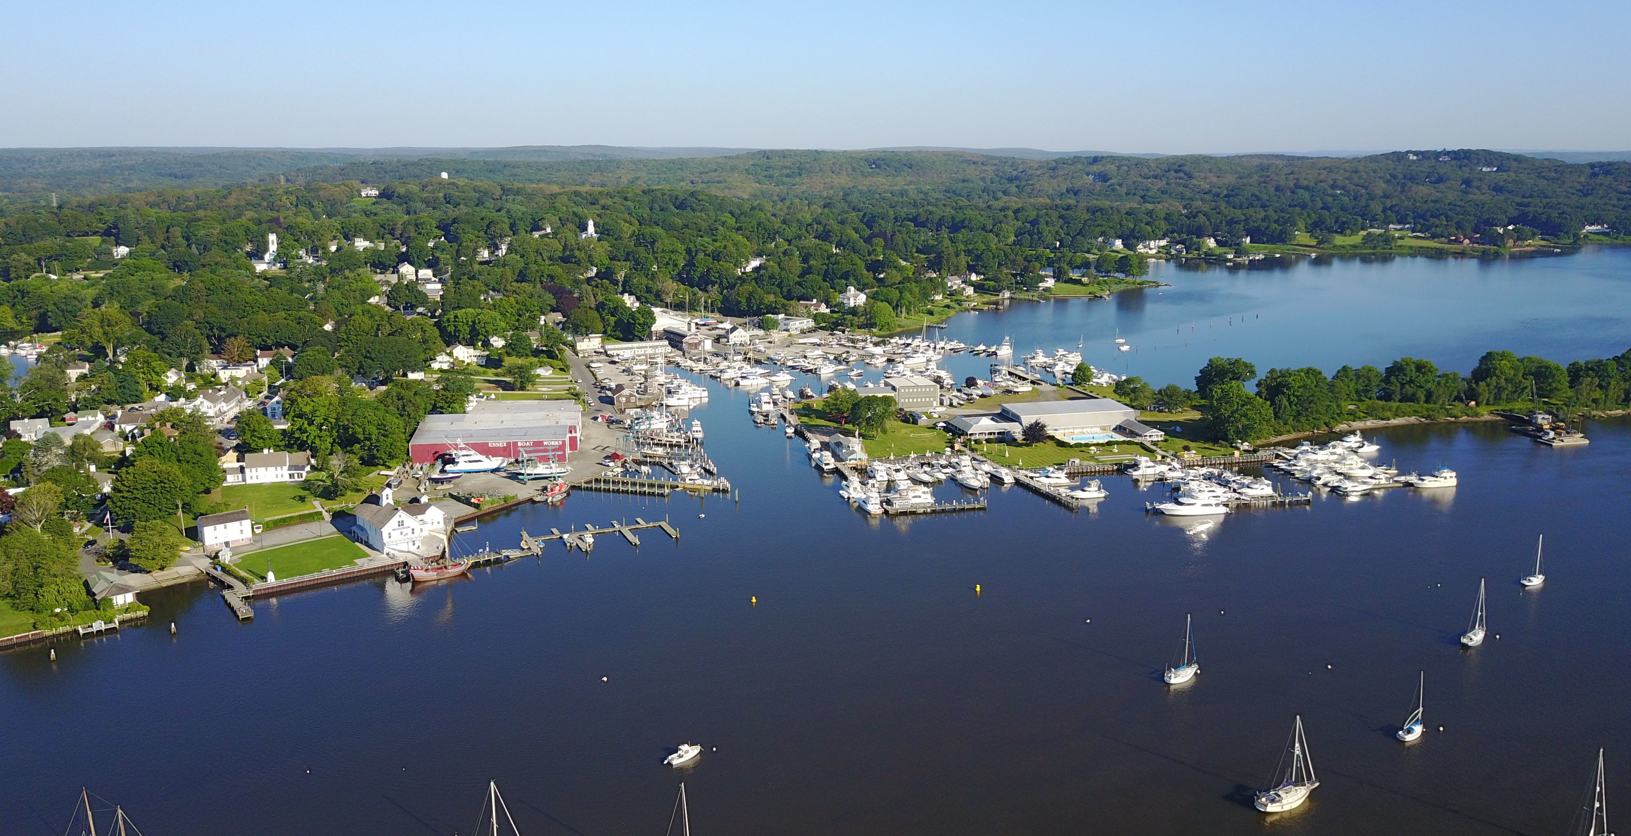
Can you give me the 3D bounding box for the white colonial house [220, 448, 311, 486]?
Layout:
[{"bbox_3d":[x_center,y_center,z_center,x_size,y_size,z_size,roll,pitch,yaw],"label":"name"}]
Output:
[{"bbox_3d":[-164.838,14.244,369.251,24.000,8.800,10.000,-3,13,-15],"label":"white colonial house"}]

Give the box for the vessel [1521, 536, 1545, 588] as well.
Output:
[{"bbox_3d":[170.550,33.437,289.864,7.500,12.000,2.500,-5,13,-23],"label":"vessel"}]

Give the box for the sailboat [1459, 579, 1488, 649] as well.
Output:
[{"bbox_3d":[137.940,40.169,254.907,8.500,13.600,2.800,-9,15,-35],"label":"sailboat"}]

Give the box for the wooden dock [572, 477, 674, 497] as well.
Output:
[{"bbox_3d":[-60.710,21.470,391.940,32.500,3.100,9.500,3,12,14],"label":"wooden dock"}]

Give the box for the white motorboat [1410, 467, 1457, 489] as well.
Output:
[{"bbox_3d":[201.950,18.990,400.000,14.400,5.900,4.500,-1,12,-7],"label":"white motorboat"}]

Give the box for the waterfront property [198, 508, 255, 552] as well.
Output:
[{"bbox_3d":[-157.860,29.400,327.870,11.600,9.000,8.200,-9,15,-36],"label":"waterfront property"}]

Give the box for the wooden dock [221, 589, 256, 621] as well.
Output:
[{"bbox_3d":[-136.070,44.060,288.460,2.800,2.000,19.000,-9,15,-35],"label":"wooden dock"}]

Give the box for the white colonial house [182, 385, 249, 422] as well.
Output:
[{"bbox_3d":[-235.290,-5.880,478.060,14.500,10.500,29.000,-1,12,-3],"label":"white colonial house"}]

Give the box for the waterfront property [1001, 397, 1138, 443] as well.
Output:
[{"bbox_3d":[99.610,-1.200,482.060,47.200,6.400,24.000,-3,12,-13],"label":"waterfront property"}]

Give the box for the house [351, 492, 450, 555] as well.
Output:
[{"bbox_3d":[-112.830,26.350,334.490,21.000,13.400,21.800,-9,15,-36],"label":"house"}]

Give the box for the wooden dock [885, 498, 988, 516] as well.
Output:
[{"bbox_3d":[34.331,24.998,349.400,29.000,2.800,3.000,-3,13,-14],"label":"wooden dock"}]

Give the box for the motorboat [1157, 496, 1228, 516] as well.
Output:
[{"bbox_3d":[106.800,24.567,346.704,19.000,5.000,5.200,-1,12,-7],"label":"motorboat"}]

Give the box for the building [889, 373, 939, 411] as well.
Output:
[{"bbox_3d":[38.547,-10.214,488.340,16.000,8.600,18.500,-3,13,-15],"label":"building"}]

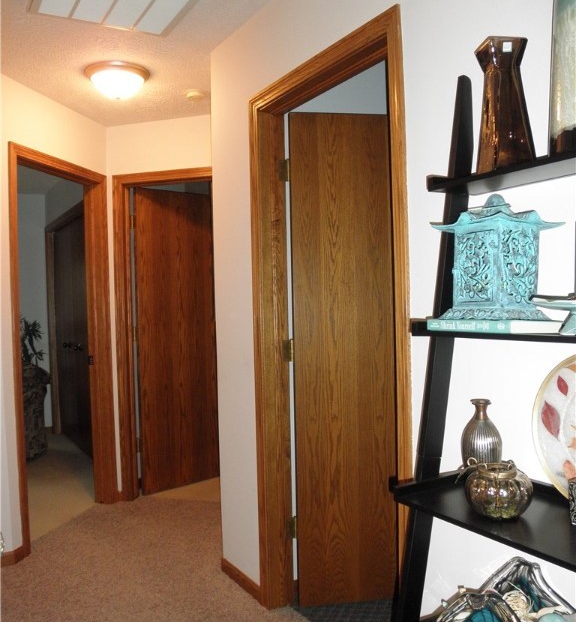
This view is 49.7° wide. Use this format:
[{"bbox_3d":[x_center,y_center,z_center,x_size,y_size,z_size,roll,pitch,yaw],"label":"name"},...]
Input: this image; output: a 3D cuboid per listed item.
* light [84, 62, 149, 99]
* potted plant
[{"bbox_3d":[-0.850,-1.129,3.104,0.330,0.124,0.330,-2,1,0],"label":"light"},{"bbox_3d":[-2.321,0.647,5.510,0.420,1.220,0.420,-1,1,15],"label":"potted plant"}]

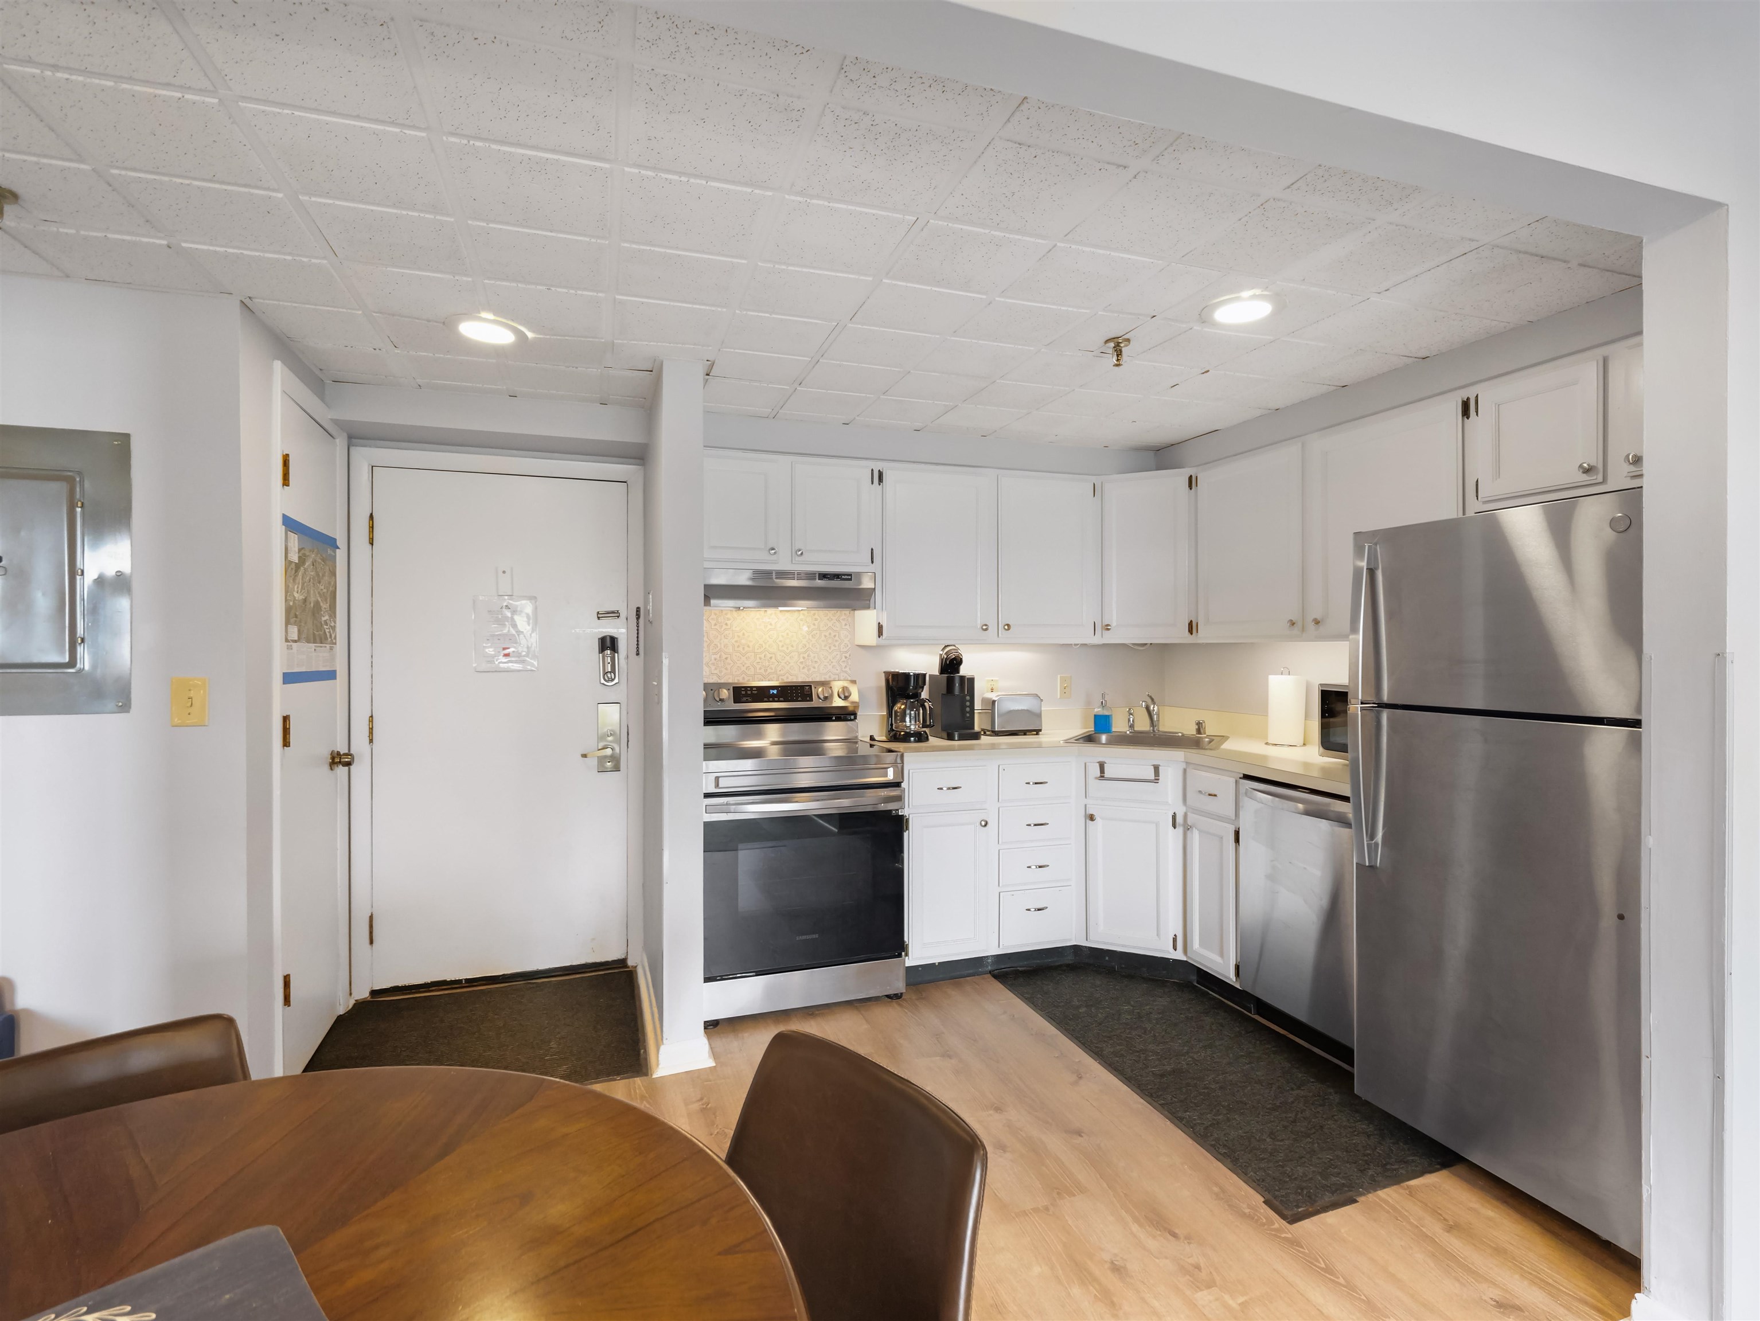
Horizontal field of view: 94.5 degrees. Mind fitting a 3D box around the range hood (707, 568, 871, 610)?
[{"bbox_3d":[-0.421,-0.273,3.271,0.757,0.148,0.345,0,1,-19],"label":"range hood"}]

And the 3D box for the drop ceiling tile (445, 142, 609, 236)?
[{"bbox_3d":[-0.682,-0.932,1.609,0.280,0.020,0.280,0,1,-19],"label":"drop ceiling tile"}]

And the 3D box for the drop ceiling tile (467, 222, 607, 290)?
[{"bbox_3d":[-0.779,-0.936,1.896,0.280,0.020,0.280,0,1,-19],"label":"drop ceiling tile"}]

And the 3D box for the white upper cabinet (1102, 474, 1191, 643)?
[{"bbox_3d":[1.176,-0.457,3.607,0.378,0.715,0.022,0,1,27],"label":"white upper cabinet"}]

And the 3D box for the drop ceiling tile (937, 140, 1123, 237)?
[{"bbox_3d":[0.291,-0.933,1.615,0.282,0.020,0.285,-1,1,-19],"label":"drop ceiling tile"}]

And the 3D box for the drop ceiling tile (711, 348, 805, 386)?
[{"bbox_3d":[-0.399,-0.954,2.659,0.282,0.017,0.278,0,1,-18],"label":"drop ceiling tile"}]

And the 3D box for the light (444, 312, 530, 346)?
[{"bbox_3d":[-1.098,-0.926,2.280,0.210,0.025,0.210,-1,1,-19],"label":"light"}]

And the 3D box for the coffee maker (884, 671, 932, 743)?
[{"bbox_3d":[0.122,0.193,3.487,0.170,0.298,0.210,-1,1,-39],"label":"coffee maker"}]

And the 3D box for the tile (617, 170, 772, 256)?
[{"bbox_3d":[-0.397,-0.937,1.717,0.282,0.017,0.278,0,1,-18],"label":"tile"}]

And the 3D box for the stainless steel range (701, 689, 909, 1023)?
[{"bbox_3d":[-0.352,0.674,3.134,0.760,1.170,0.670,0,1,-19],"label":"stainless steel range"}]

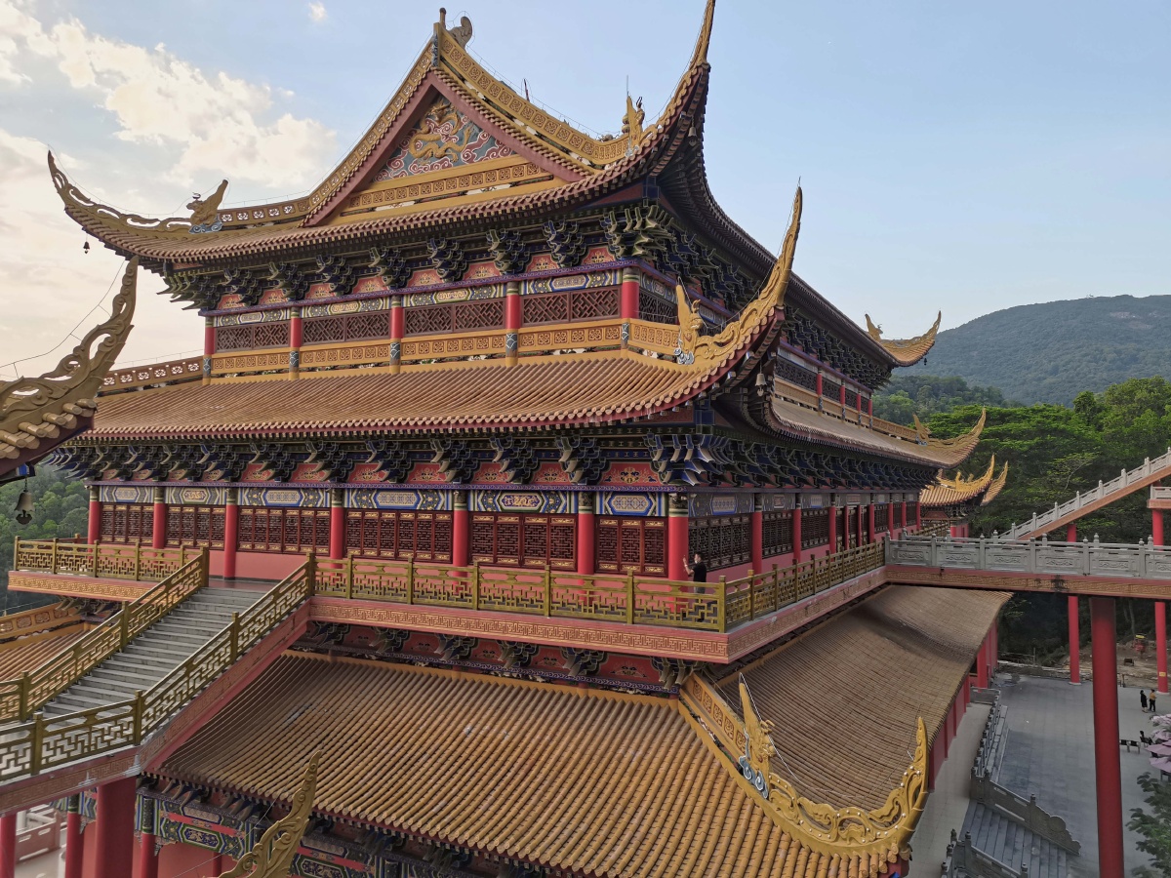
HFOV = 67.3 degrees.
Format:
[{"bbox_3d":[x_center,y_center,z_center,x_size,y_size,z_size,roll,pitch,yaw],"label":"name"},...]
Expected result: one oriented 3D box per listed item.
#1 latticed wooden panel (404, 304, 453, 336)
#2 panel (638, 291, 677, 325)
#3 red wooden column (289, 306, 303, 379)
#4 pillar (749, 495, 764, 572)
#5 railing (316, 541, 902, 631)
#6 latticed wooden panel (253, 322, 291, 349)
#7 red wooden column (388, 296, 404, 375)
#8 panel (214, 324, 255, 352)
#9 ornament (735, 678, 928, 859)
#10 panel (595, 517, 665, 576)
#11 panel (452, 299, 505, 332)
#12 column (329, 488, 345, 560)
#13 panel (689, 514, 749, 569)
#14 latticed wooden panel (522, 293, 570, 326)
[{"bbox_3d":[-5.385,-4.052,30.182,2.122,1.061,0.120,-1,-4,28],"label":"latticed wooden panel"},{"bbox_3d":[2.373,-4.061,28.543,0.120,1.061,3.816,-1,-4,28],"label":"panel"},{"bbox_3d":[-10.978,-3.633,33.255,0.412,2.793,0.412,-1,-4,28],"label":"red wooden column"},{"bbox_3d":[5.564,3.327,28.766,0.460,3.061,0.460,-1,-4,28],"label":"pillar"},{"bbox_3d":[2.396,4.377,31.609,12.823,1.248,20.686,-1,-4,28],"label":"railing"},{"bbox_3d":[-12.130,-3.976,34.014,2.205,1.039,0.098,-1,-4,28],"label":"latticed wooden panel"},{"bbox_3d":[-6.607,-3.647,30.742,0.515,2.781,0.536,1,-3,0],"label":"red wooden column"},{"bbox_3d":[-14.105,-3.957,35.069,2.205,1.039,0.098,-1,-4,28],"label":"panel"},{"bbox_3d":[4.227,5.952,16.274,0.568,3.058,6.272,2,-3,-17],"label":"ornament"},{"bbox_3d":[1.216,2.812,23.241,2.132,1.573,0.120,-1,-4,28],"label":"panel"},{"bbox_3d":[-3.587,-4.134,29.622,2.085,0.965,0.120,-1,-4,28],"label":"panel"},{"bbox_3d":[-7.934,3.153,28.155,0.412,3.136,0.412,-1,-4,28],"label":"column"},{"bbox_3d":[4.061,2.987,25.753,0.120,1.573,6.489,-1,-4,28],"label":"panel"},{"bbox_3d":[-1.296,-4.138,28.237,1.882,1.019,0.098,-1,-4,28],"label":"latticed wooden panel"}]

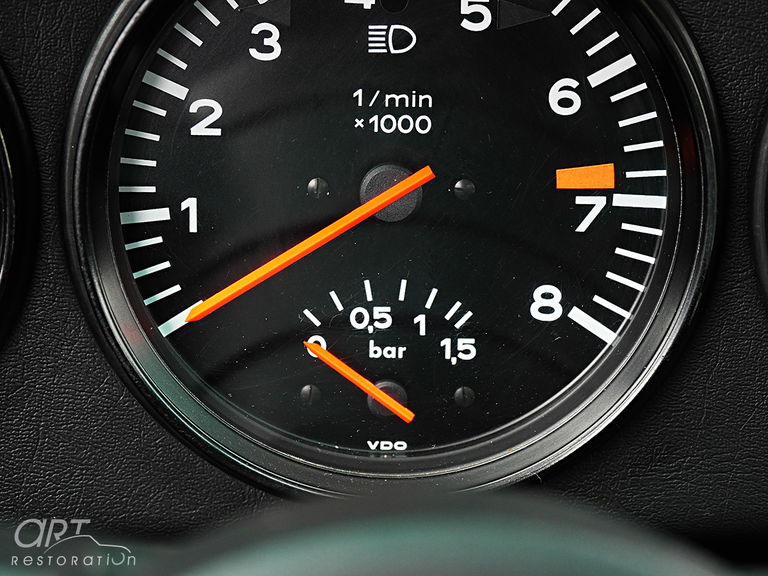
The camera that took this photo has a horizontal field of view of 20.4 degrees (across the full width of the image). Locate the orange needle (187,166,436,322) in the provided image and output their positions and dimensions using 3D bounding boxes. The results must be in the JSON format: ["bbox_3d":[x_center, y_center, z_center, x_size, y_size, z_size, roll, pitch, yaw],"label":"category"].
[{"bbox_3d":[-0.015,-0.008,0.421,0.058,0.003,0.002,-31,13,7],"label":"orange needle"}]

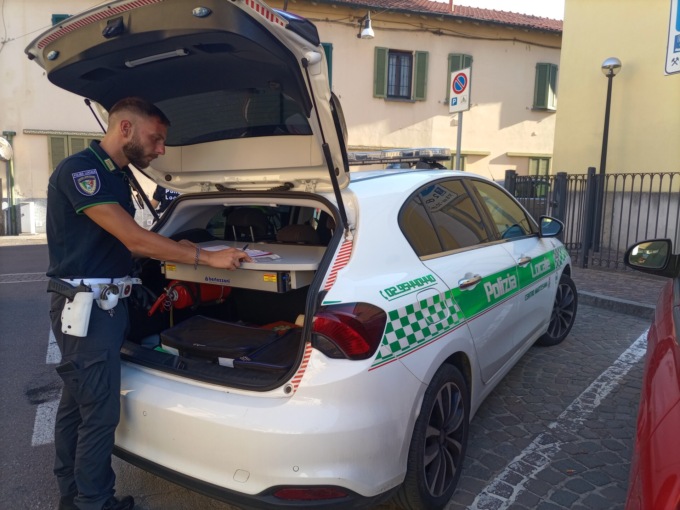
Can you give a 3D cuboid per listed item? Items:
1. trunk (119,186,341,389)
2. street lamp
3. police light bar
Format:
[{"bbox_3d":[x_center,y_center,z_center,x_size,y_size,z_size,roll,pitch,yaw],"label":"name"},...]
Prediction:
[{"bbox_3d":[-0.498,0.080,2.299,1.100,0.680,0.700,5,9,31],"label":"trunk"},{"bbox_3d":[4.880,-1.804,10.108,0.370,3.530,0.370,1,8,3],"label":"street lamp"},{"bbox_3d":[0.159,-0.592,3.270,1.080,0.085,0.300,5,9,31],"label":"police light bar"}]

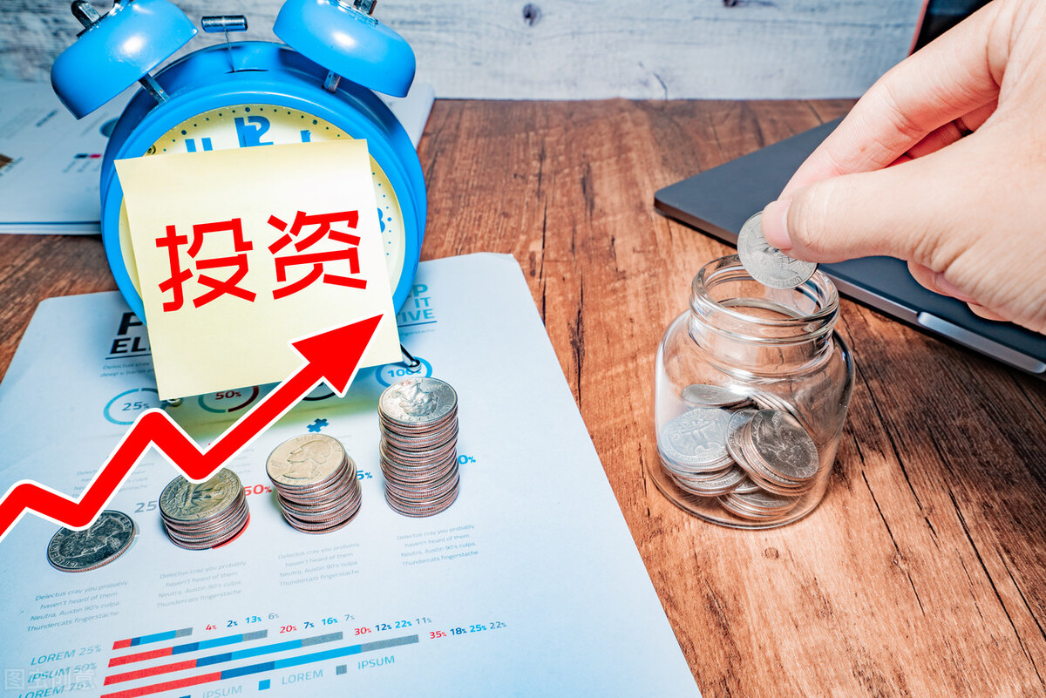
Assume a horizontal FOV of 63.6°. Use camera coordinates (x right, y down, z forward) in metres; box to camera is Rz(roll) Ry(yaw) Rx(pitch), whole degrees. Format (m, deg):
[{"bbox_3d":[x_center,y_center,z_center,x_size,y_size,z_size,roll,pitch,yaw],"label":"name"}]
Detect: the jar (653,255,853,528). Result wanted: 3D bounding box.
[{"bbox_3d":[0.071,0.011,0.265,0.059,0.069,0.059,0,34,0],"label":"jar"}]

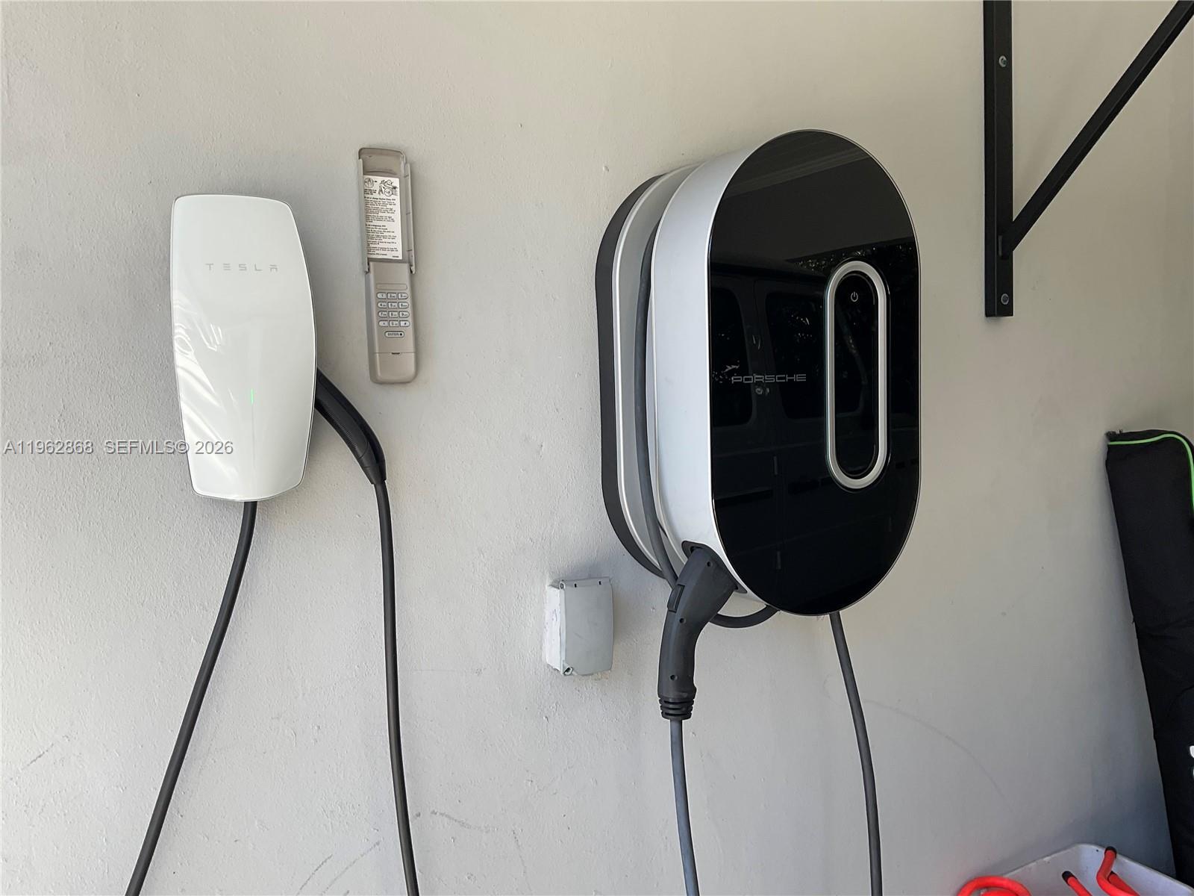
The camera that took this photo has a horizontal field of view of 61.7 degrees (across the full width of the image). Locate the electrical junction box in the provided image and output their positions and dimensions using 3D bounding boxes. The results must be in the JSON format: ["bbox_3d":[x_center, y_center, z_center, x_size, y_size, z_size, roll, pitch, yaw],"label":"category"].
[{"bbox_3d":[-0.025,0.253,1.446,0.079,0.132,0.056,-4,4,-30],"label":"electrical junction box"}]

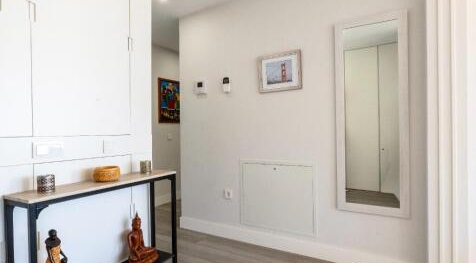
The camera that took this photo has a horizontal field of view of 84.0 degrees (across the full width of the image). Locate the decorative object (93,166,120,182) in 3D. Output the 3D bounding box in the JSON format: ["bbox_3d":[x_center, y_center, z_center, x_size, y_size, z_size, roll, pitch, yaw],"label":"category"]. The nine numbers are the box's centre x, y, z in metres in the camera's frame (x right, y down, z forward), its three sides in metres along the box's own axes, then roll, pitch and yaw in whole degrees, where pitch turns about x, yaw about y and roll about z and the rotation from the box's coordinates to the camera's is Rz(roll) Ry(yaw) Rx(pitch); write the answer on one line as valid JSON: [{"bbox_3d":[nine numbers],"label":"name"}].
[{"bbox_3d":[-0.816,0.266,1.653,0.146,0.080,0.146,-1,0,30],"label":"decorative object"}]

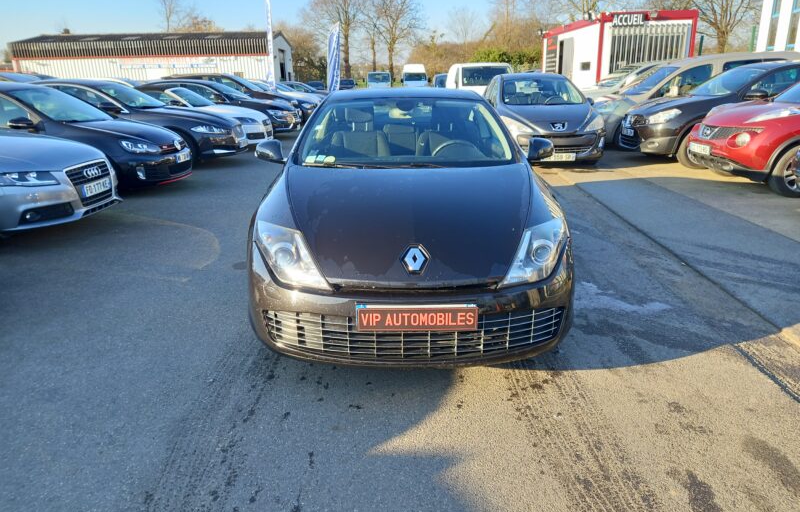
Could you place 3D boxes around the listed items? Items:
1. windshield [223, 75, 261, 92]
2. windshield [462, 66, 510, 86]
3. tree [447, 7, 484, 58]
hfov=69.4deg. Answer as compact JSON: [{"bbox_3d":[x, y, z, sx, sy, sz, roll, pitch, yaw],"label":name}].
[{"bbox_3d":[-4.004,-4.392,14.747,0.750,0.480,1.400,0,18,2],"label":"windshield"},{"bbox_3d":[2.475,-5.135,16.530,1.450,0.580,0.500,-1,18,0],"label":"windshield"},{"bbox_3d":[11.682,-37.496,103.562,6.800,13.000,6.800,-1,18,0],"label":"tree"}]

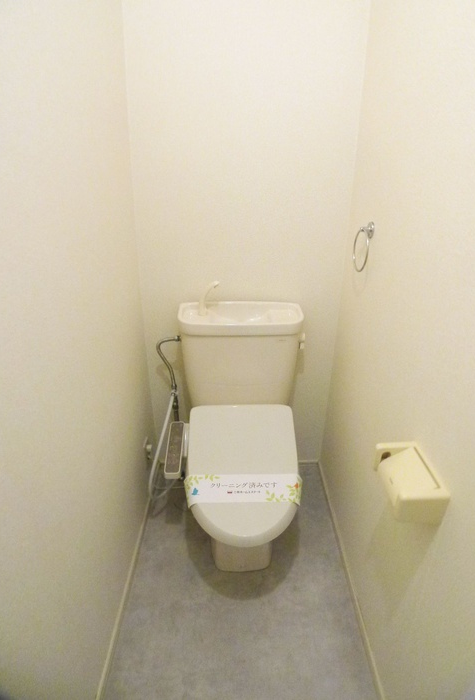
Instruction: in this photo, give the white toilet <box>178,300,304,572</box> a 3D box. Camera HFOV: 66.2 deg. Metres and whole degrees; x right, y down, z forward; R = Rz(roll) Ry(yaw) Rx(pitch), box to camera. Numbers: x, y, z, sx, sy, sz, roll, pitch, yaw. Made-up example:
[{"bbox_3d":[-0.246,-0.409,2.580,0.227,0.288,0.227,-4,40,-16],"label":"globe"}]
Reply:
[{"bbox_3d":[0.008,0.355,1.277,0.454,0.852,0.801,0,25,0],"label":"white toilet"}]

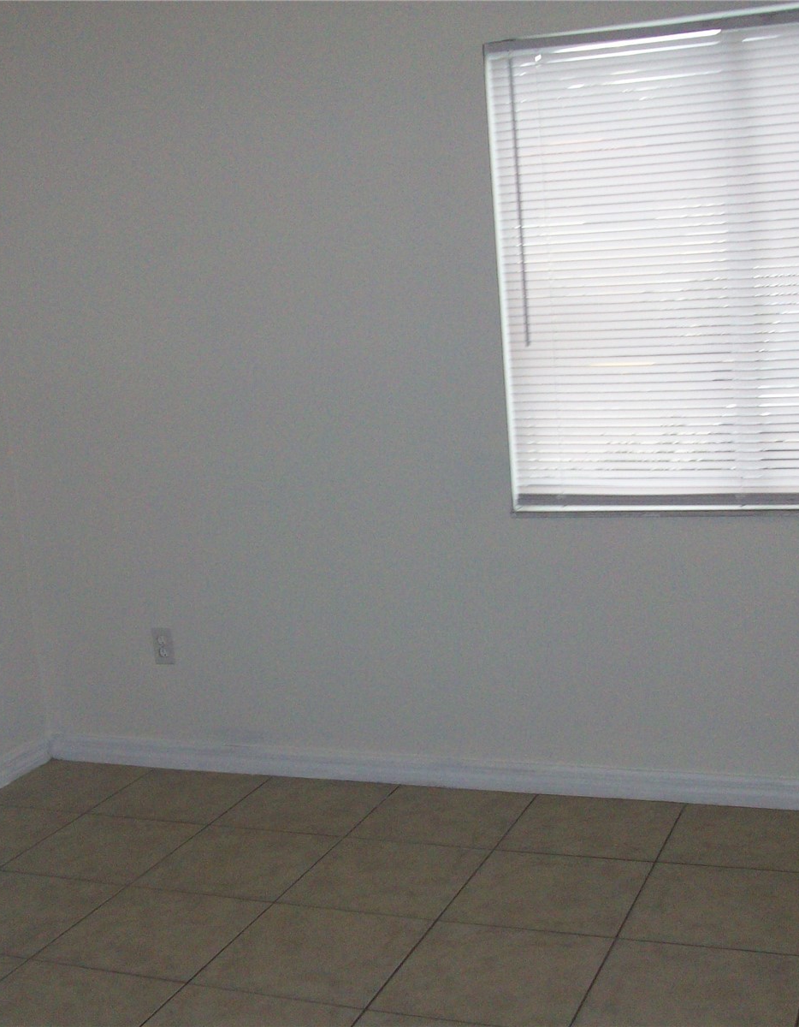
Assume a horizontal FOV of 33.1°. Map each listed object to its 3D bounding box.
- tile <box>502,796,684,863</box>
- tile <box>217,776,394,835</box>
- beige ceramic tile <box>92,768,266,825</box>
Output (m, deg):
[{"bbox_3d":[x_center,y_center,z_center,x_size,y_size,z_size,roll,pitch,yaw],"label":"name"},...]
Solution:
[{"bbox_3d":[0.507,0.820,3.510,0.406,0.010,0.386,-1,9,22],"label":"tile"},{"bbox_3d":[-0.262,0.832,3.820,0.406,0.010,0.386,-1,9,22],"label":"tile"},{"bbox_3d":[-0.647,0.838,3.977,0.406,0.010,0.386,-1,9,22],"label":"beige ceramic tile"}]

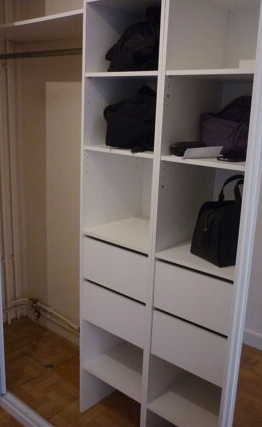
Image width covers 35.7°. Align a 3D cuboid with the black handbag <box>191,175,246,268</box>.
[{"bbox_3d":[0.395,0.001,1.550,0.267,0.326,0.172,-8,18,-32],"label":"black handbag"}]

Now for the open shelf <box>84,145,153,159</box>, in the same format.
[{"bbox_3d":[0.060,-0.271,1.722,0.361,0.016,0.364,14,19,37],"label":"open shelf"}]

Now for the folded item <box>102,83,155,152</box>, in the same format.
[{"bbox_3d":[0.061,-0.394,1.680,0.329,0.246,0.211,14,19,37],"label":"folded item"}]

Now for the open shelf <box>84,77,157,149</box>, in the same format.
[{"bbox_3d":[0.068,-0.410,1.689,0.361,0.274,0.376,14,19,37],"label":"open shelf"}]

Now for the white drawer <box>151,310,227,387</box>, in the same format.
[{"bbox_3d":[0.318,0.476,1.664,0.321,0.193,0.343,14,19,37],"label":"white drawer"}]

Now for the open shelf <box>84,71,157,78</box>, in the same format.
[{"bbox_3d":[0.070,-0.545,1.649,0.361,0.016,0.364,14,19,37],"label":"open shelf"}]

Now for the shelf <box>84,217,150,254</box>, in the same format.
[{"bbox_3d":[0.047,0.093,1.818,0.361,0.018,0.364,14,19,37],"label":"shelf"}]

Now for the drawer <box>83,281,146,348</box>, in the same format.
[{"bbox_3d":[0.029,0.405,1.891,0.361,0.193,0.343,14,19,37],"label":"drawer"}]

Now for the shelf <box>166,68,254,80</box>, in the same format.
[{"bbox_3d":[0.358,-0.475,1.422,0.321,0.016,0.364,14,19,37],"label":"shelf"}]

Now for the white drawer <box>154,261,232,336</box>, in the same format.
[{"bbox_3d":[0.325,0.276,1.611,0.321,0.198,0.343,14,19,37],"label":"white drawer"}]

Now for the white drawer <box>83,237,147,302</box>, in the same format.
[{"bbox_3d":[0.036,0.206,1.839,0.361,0.198,0.343,14,19,37],"label":"white drawer"}]

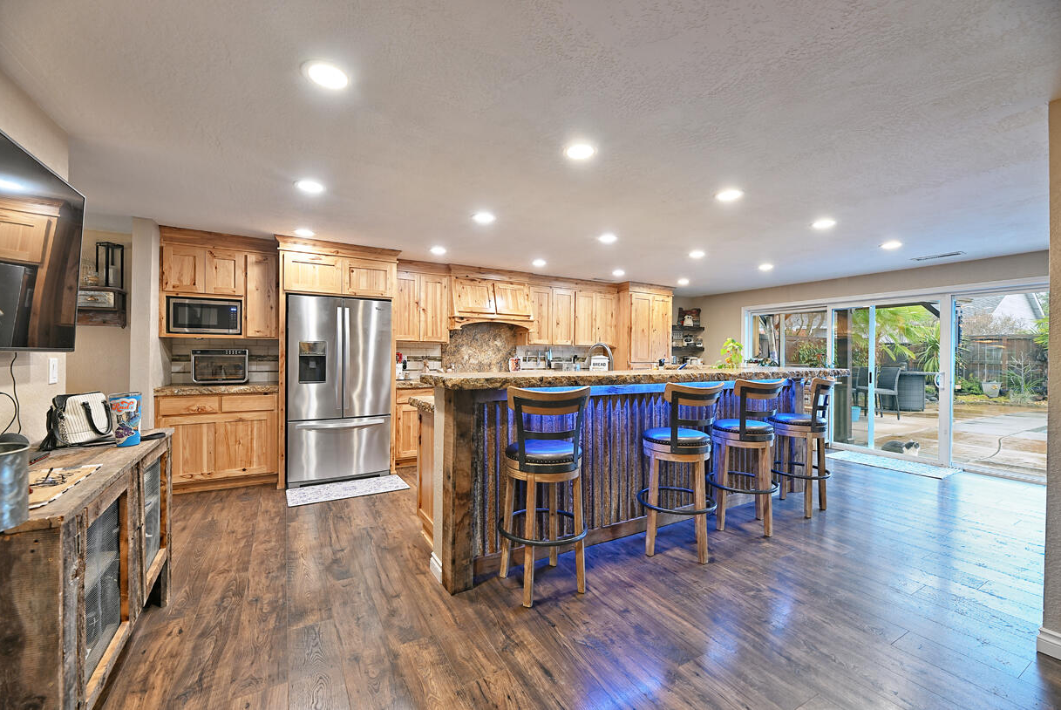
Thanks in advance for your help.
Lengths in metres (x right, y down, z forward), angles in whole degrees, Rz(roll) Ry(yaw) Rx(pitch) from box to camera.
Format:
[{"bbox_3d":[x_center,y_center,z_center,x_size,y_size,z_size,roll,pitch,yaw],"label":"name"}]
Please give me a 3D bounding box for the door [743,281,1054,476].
[{"bbox_3d":[4.379,0.264,5.190,0.120,2.000,3.400,0,0,-30],"label":"door"}]

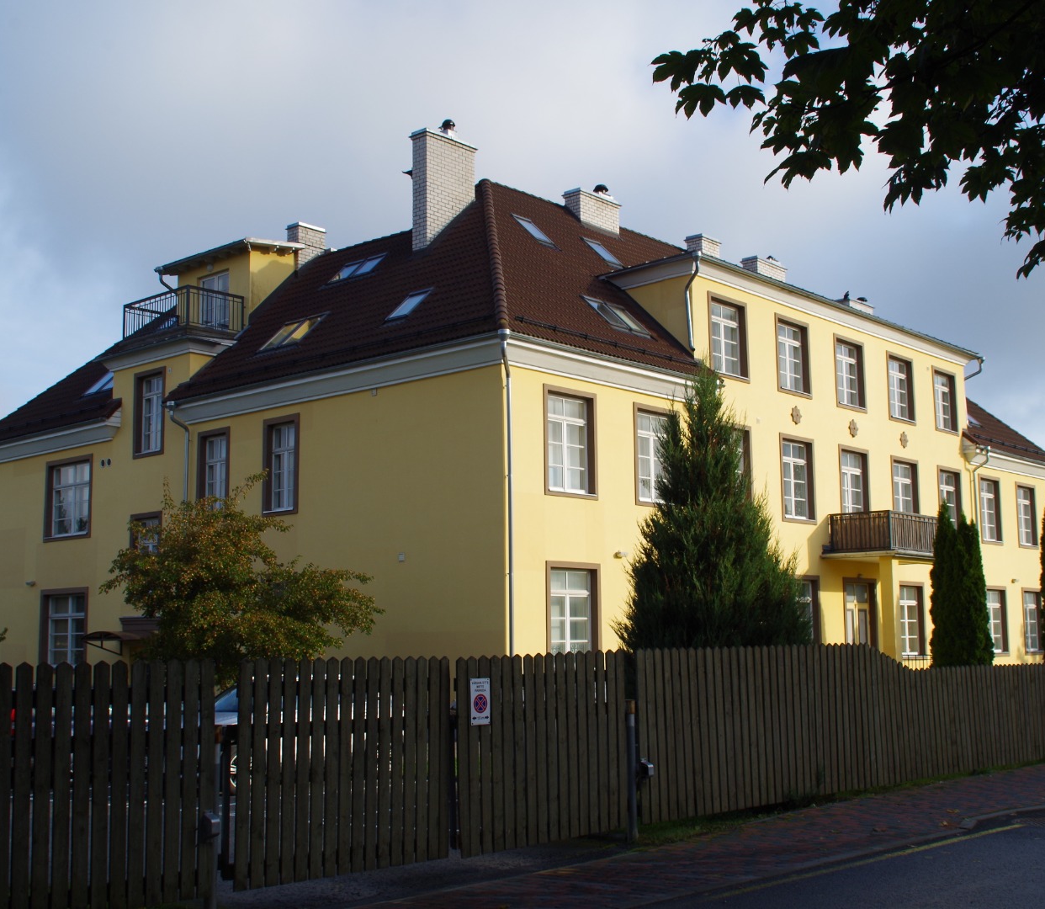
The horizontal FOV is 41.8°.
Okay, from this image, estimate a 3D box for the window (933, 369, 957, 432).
[{"bbox_3d":[13.325,-1.653,43.300,0.220,1.830,1.520,-8,-11,41],"label":"window"}]

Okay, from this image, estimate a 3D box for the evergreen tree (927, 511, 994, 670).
[{"bbox_3d":[7.668,2.927,24.055,1.100,4.090,1.120,-8,-11,41],"label":"evergreen tree"}]

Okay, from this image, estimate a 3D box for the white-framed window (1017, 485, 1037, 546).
[{"bbox_3d":[17.381,2.120,47.338,0.220,1.980,1.520,-8,-11,41],"label":"white-framed window"}]

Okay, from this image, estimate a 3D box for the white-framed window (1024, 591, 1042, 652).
[{"bbox_3d":[17.637,5.784,47.450,0.180,2.024,1.436,-8,-10,40],"label":"white-framed window"}]

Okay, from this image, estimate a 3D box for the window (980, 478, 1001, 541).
[{"bbox_3d":[15.339,1.824,45.058,0.220,1.980,1.520,-8,-11,41],"label":"window"}]

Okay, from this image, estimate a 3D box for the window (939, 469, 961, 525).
[{"bbox_3d":[13.418,1.573,43.080,0.180,2.059,1.436,-8,-10,40],"label":"window"}]

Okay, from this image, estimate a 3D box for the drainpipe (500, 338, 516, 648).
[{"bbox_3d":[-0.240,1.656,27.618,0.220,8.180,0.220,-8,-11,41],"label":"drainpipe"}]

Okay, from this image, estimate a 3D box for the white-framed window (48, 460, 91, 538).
[{"bbox_3d":[-12.824,1.275,38.864,2.100,2.100,0.180,-8,-11,41],"label":"white-framed window"}]

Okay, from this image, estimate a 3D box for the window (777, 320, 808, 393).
[{"bbox_3d":[7.347,-2.615,37.421,0.180,1.880,1.460,-8,-11,41],"label":"window"}]

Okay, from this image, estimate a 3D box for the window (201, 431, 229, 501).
[{"bbox_3d":[-7.303,0.517,32.646,0.934,2.050,0.180,-8,-10,40],"label":"window"}]

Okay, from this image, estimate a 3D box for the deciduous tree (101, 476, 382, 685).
[{"bbox_3d":[-4.983,2.742,23.877,4.400,4.640,4.700,-8,-11,41],"label":"deciduous tree"}]

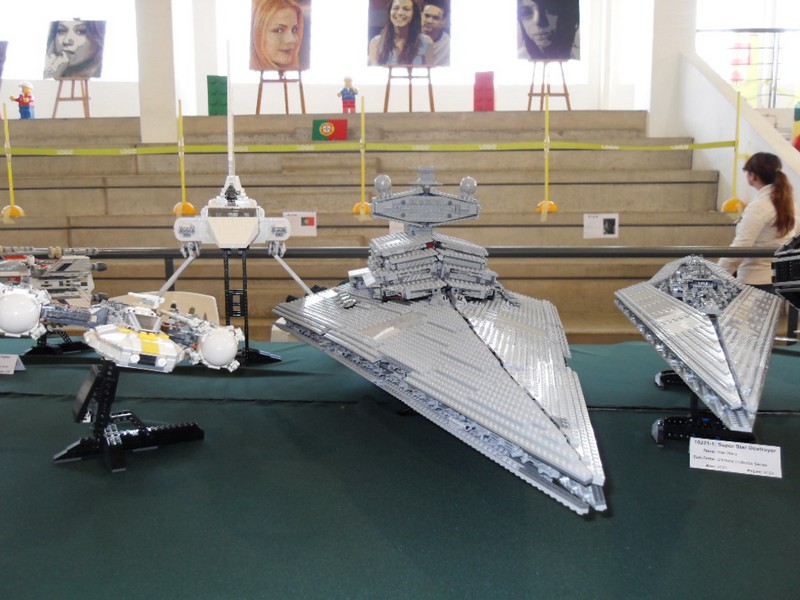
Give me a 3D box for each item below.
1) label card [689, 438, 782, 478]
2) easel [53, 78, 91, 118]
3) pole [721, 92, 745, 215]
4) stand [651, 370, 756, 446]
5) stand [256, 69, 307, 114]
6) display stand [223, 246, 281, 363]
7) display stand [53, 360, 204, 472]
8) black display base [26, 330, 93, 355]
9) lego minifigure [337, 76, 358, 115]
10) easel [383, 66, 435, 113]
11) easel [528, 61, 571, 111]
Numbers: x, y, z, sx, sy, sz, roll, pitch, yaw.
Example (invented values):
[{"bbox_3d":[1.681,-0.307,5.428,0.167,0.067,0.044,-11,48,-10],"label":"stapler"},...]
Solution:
[{"bbox_3d":[0.428,0.200,0.829,0.105,0.033,0.032,2,7,18],"label":"label card"},{"bbox_3d":[-4.366,-2.678,8.600,0.480,0.520,0.420,-1,7,-7],"label":"easel"},{"bbox_3d":[3.097,-1.358,6.000,0.220,1.140,0.220,1,7,5],"label":"pole"},{"bbox_3d":[0.495,0.150,1.075,0.130,0.075,0.410,3,7,22],"label":"stand"},{"bbox_3d":[-1.529,-2.678,8.350,0.620,0.570,0.450,0,7,1],"label":"stand"},{"bbox_3d":[-0.354,0.018,1.417,0.190,0.255,0.150,-2,7,-13],"label":"display stand"},{"bbox_3d":[-0.372,0.145,0.895,0.192,0.126,0.155,-4,8,-27],"label":"display stand"},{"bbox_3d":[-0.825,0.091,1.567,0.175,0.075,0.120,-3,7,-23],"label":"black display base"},{"bbox_3d":[-0.657,-2.556,8.100,0.270,0.475,0.170,0,7,-2],"label":"lego minifigure"},{"bbox_3d":[0.108,-2.655,8.200,0.640,0.600,0.450,0,7,2],"label":"easel"},{"bbox_3d":[1.859,-2.672,8.100,0.540,0.630,0.450,0,7,1],"label":"easel"}]

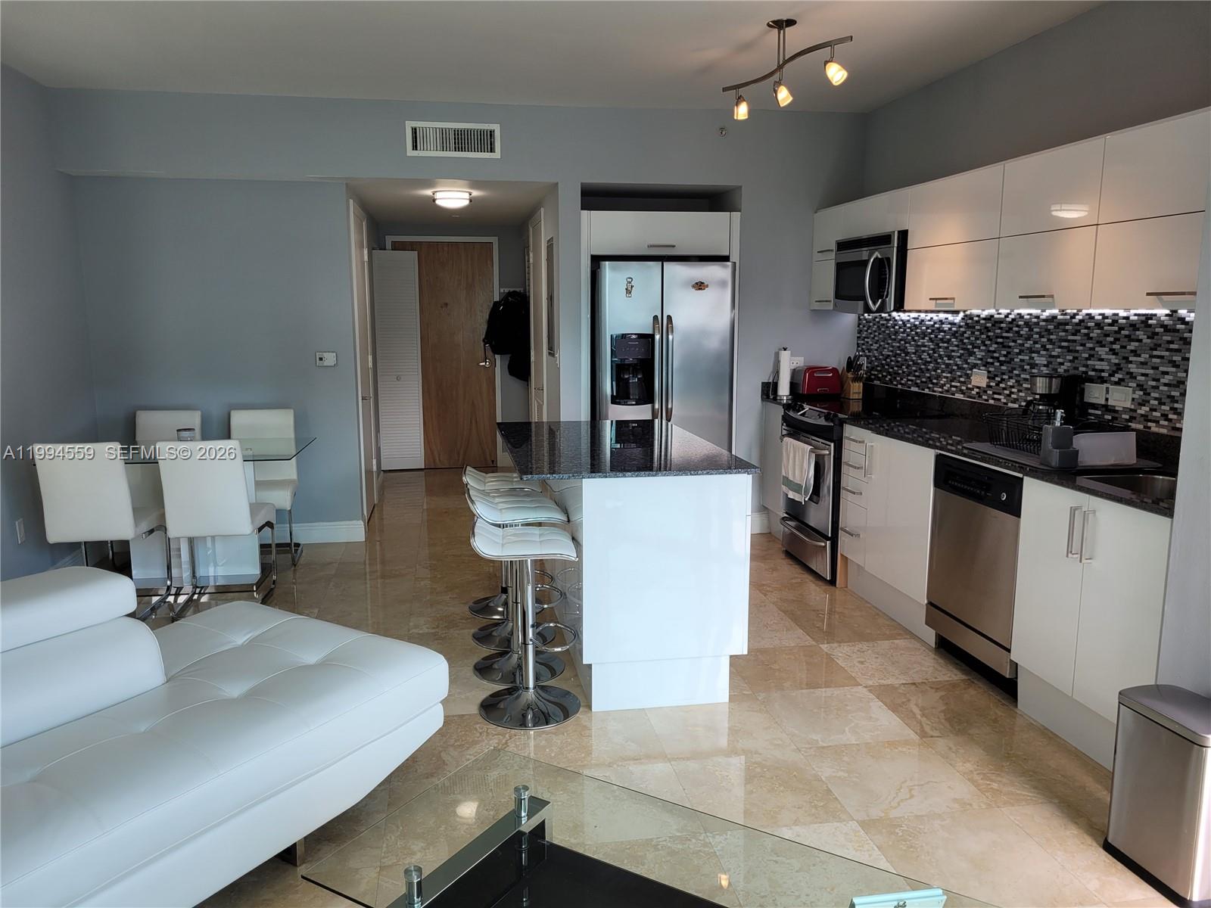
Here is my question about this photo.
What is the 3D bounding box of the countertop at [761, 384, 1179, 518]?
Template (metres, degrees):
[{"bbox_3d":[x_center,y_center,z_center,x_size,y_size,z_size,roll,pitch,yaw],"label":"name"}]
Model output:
[{"bbox_3d":[1.621,-0.148,4.292,0.641,0.127,3.425,-2,9,-10],"label":"countertop"}]

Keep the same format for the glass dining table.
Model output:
[{"bbox_3d":[-2.213,0.351,4.889,1.194,0.744,0.798,-2,9,-9],"label":"glass dining table"}]

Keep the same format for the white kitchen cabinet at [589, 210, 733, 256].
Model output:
[{"bbox_3d":[0.292,-1.422,5.970,0.912,0.266,0.606,-2,9,-9],"label":"white kitchen cabinet"}]

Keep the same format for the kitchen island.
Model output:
[{"bbox_3d":[0.008,0.397,4.050,0.870,0.912,1.530,-2,9,-9],"label":"kitchen island"}]

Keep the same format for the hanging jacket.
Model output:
[{"bbox_3d":[-0.892,-1.075,8.342,0.439,0.846,0.293,-2,9,-9],"label":"hanging jacket"}]

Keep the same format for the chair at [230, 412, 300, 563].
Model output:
[{"bbox_3d":[-2.074,0.191,5.452,0.403,0.883,0.515,-2,9,-10],"label":"chair"}]

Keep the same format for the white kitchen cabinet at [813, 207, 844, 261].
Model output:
[{"bbox_3d":[1.535,-1.361,5.657,0.322,0.306,0.449,-2,9,-9],"label":"white kitchen cabinet"}]

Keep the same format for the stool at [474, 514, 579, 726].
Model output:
[{"bbox_3d":[-0.292,0.612,3.387,0.398,0.697,0.404,-2,9,-9],"label":"stool"}]

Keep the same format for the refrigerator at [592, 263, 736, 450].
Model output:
[{"bbox_3d":[0.327,-0.343,5.985,0.836,1.764,0.840,-2,9,-9],"label":"refrigerator"}]

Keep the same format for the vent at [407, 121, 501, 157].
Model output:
[{"bbox_3d":[-0.896,-1.862,5.383,0.548,0.192,0.030,-2,9,-9],"label":"vent"}]

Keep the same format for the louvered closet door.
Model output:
[{"bbox_3d":[-1.883,-0.837,8.314,0.391,1.983,0.051,-2,9,-9],"label":"louvered closet door"}]

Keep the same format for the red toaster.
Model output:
[{"bbox_3d":[1.355,-0.462,5.828,0.260,0.197,0.190,-2,9,-10],"label":"red toaster"}]

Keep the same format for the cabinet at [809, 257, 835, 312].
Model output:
[{"bbox_3d":[1.536,-1.060,5.705,0.322,0.305,0.449,-2,9,-9],"label":"cabinet"}]

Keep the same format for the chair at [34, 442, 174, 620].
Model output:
[{"bbox_3d":[-2.469,0.342,4.496,0.389,0.887,0.606,-2,9,-9],"label":"chair"}]

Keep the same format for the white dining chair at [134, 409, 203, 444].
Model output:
[{"bbox_3d":[-2.597,0.211,5.338,0.420,0.897,0.536,-2,9,-9],"label":"white dining chair"}]

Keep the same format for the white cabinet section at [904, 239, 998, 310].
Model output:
[{"bbox_3d":[1.748,-0.828,4.257,0.320,0.300,0.798,-2,9,-9],"label":"white cabinet section"}]

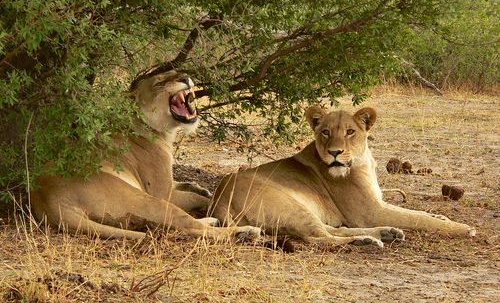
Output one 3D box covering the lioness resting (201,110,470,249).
[{"bbox_3d":[0.484,0.137,15.500,1.380,0.680,0.750,1,6,12],"label":"lioness resting"}]

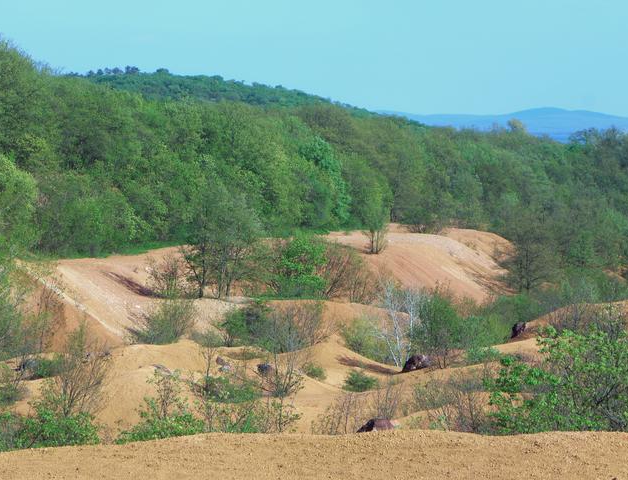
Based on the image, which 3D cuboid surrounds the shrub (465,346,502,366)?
[{"bbox_3d":[6.890,4.736,118.000,1.540,0.810,1.390,0,2,3],"label":"shrub"}]

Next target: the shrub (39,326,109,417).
[{"bbox_3d":[-7.641,4.213,93.000,2.240,3.010,2.020,0,2,-5],"label":"shrub"}]

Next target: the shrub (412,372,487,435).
[{"bbox_3d":[4.201,5.069,90.000,2.420,1.920,2.180,0,2,3],"label":"shrub"}]

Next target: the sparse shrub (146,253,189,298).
[{"bbox_3d":[-8.429,2.042,167.000,2.420,2.650,2.170,0,2,-3],"label":"sparse shrub"}]

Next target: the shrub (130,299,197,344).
[{"bbox_3d":[-6.896,3.734,133.000,3.020,2.110,2.720,0,2,-3],"label":"shrub"}]

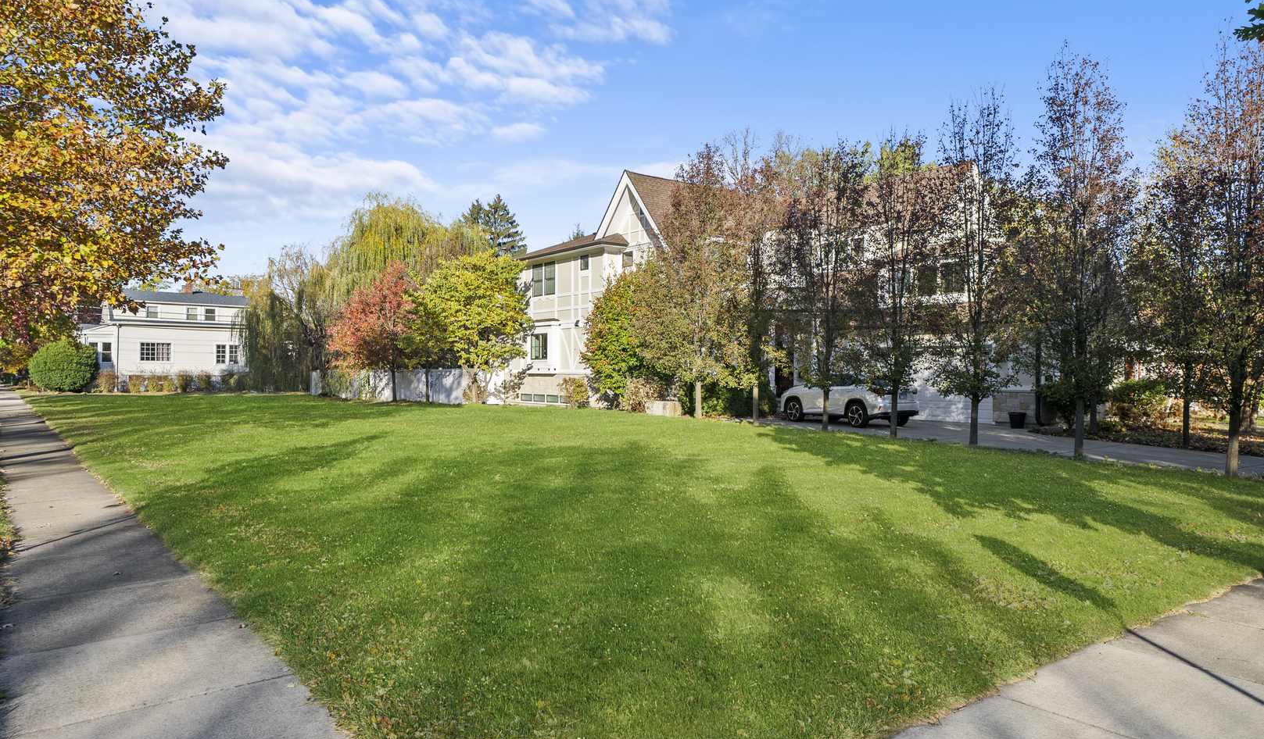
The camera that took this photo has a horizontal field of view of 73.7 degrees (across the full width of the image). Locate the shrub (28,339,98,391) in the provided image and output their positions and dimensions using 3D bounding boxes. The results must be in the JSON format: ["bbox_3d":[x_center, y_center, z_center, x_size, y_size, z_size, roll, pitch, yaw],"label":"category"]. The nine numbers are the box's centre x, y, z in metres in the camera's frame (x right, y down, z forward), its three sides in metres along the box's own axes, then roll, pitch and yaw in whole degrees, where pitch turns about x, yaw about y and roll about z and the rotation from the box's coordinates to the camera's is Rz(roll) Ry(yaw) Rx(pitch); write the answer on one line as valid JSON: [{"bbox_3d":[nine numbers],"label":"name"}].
[{"bbox_3d":[-35.755,-0.279,53.000,3.750,3.290,3.700,0,0,-34],"label":"shrub"}]

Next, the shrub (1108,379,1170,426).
[{"bbox_3d":[16.555,1.063,27.500,1.800,1.550,1.600,0,0,31],"label":"shrub"}]

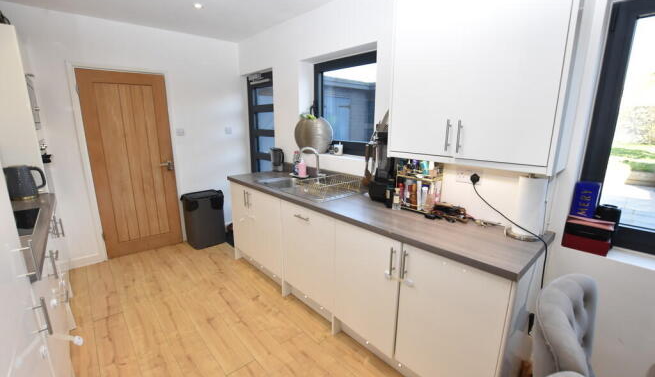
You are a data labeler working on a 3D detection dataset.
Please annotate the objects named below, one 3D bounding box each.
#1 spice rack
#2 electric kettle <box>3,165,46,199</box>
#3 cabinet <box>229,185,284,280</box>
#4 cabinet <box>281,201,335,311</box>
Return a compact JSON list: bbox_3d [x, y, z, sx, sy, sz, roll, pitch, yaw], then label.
[{"bbox_3d":[0.638,-0.017,1.870,0.162,0.325,0.273,-11,17,-42],"label":"spice rack"},{"bbox_3d":[-2.255,-0.045,2.026,0.237,0.242,0.157,-11,17,-42],"label":"electric kettle"},{"bbox_3d":[-0.482,0.335,2.832,0.586,0.740,0.919,-11,17,-42],"label":"cabinet"},{"bbox_3d":[0.050,0.466,2.277,0.586,0.740,0.611,-11,17,-42],"label":"cabinet"}]

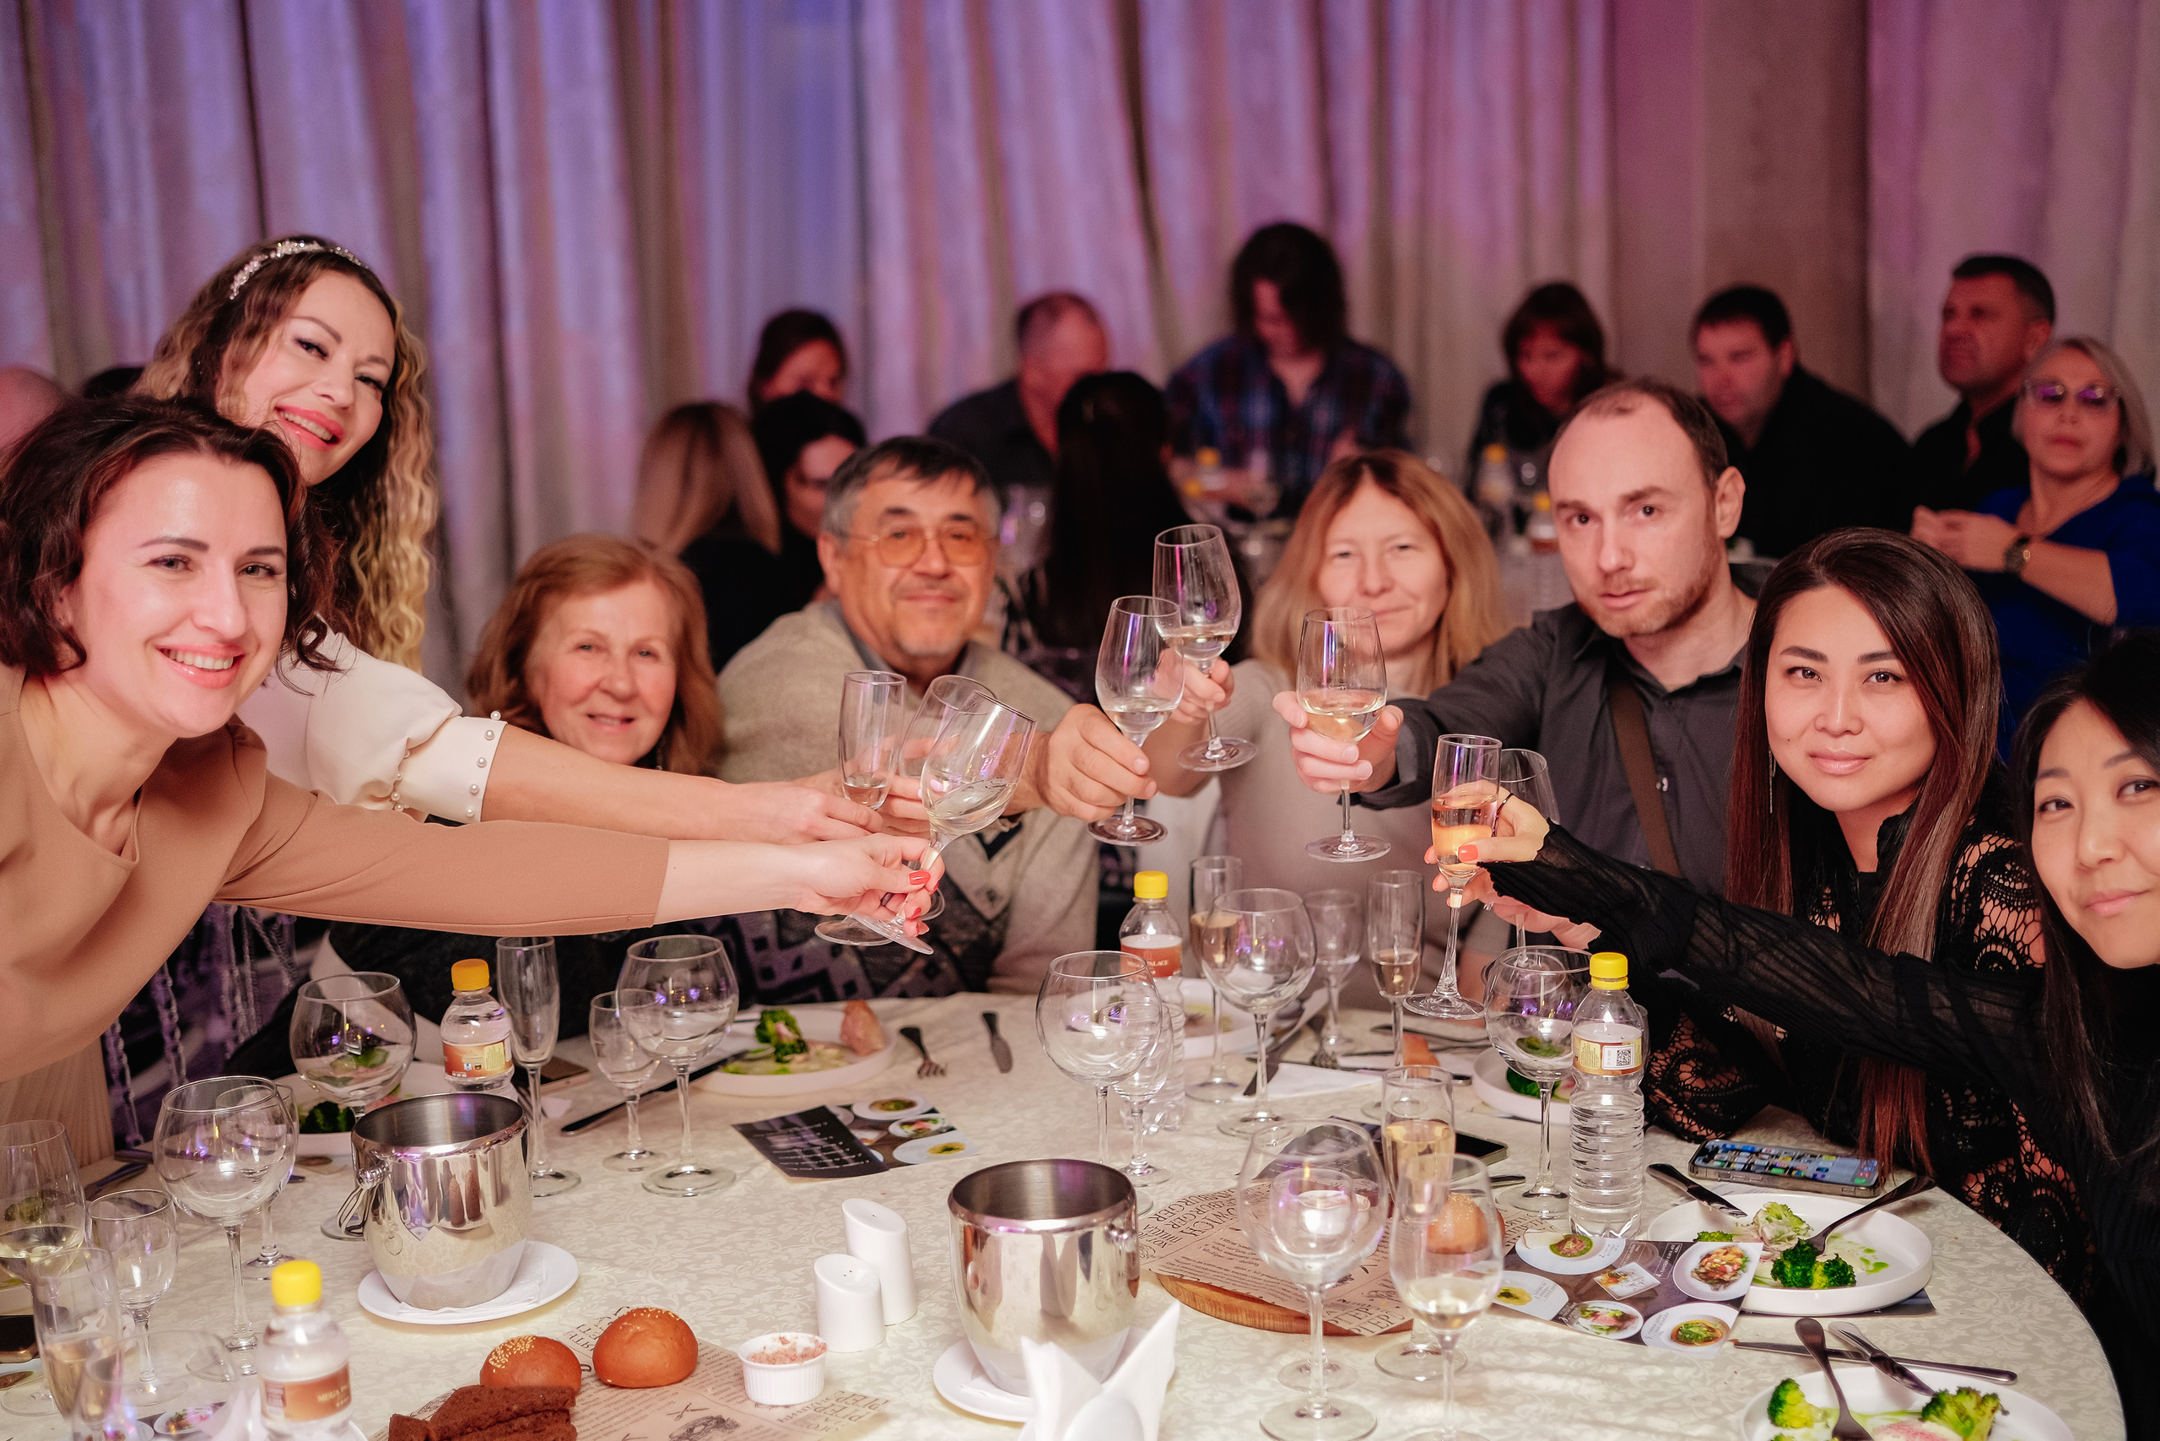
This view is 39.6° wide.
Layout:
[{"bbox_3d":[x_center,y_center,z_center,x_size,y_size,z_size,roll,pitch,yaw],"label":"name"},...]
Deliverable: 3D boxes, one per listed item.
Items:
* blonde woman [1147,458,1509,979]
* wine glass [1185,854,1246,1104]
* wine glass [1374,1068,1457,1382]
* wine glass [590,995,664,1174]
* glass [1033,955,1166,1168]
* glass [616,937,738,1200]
[{"bbox_3d":[0.262,0.400,3.089,0.500,1.313,0.700,1,12,12],"label":"blonde woman"},{"bbox_3d":[0.132,0.246,2.854,0.064,0.225,0.064,-2,12,0],"label":"wine glass"},{"bbox_3d":[0.248,0.364,2.186,0.067,0.220,0.067,-2,12,0],"label":"wine glass"},{"bbox_3d":[-0.408,0.327,2.722,0.065,0.152,0.065,-2,12,0],"label":"wine glass"},{"bbox_3d":[0.019,0.307,2.523,0.105,0.210,0.105,-2,12,0],"label":"glass"},{"bbox_3d":[-0.353,0.306,2.659,0.106,0.214,0.106,-2,12,0],"label":"glass"}]

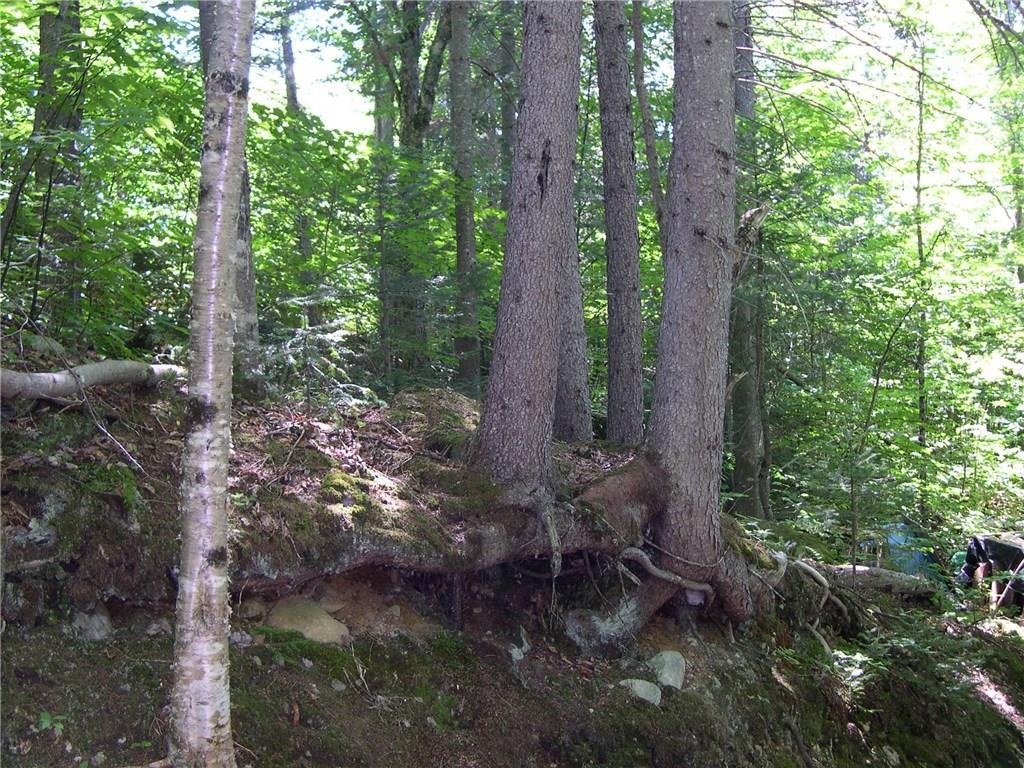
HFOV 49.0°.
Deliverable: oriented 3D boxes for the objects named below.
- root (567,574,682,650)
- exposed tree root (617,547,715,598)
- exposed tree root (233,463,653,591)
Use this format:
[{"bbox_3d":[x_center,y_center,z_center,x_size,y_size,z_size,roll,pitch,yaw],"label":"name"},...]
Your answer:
[{"bbox_3d":[0.531,1.107,5.400,0.540,0.360,0.320,0,0,0],"label":"root"},{"bbox_3d":[0.728,0.884,5.300,0.450,0.230,0.160,0,0,0],"label":"exposed tree root"},{"bbox_3d":[-0.285,0.658,5.300,1.900,0.520,0.550,0,-2,-8],"label":"exposed tree root"}]

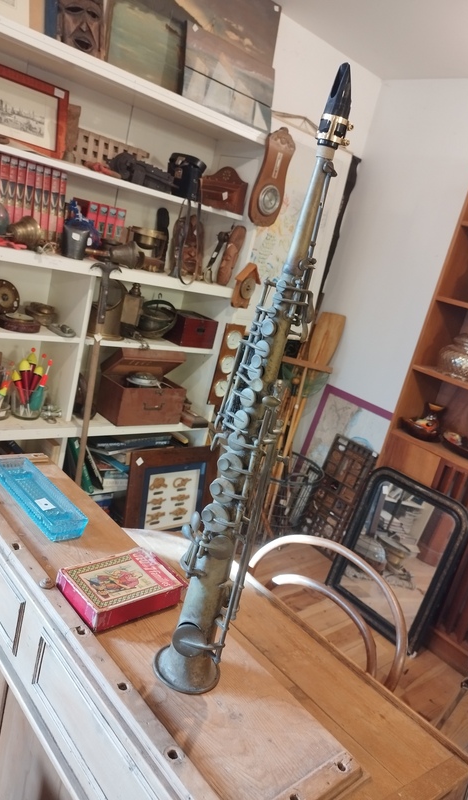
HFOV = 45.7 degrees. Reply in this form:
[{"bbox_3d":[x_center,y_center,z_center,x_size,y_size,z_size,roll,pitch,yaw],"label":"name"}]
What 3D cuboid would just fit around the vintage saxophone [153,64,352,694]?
[{"bbox_3d":[0.022,0.013,0.613,0.100,0.700,0.095,22,17,26],"label":"vintage saxophone"}]

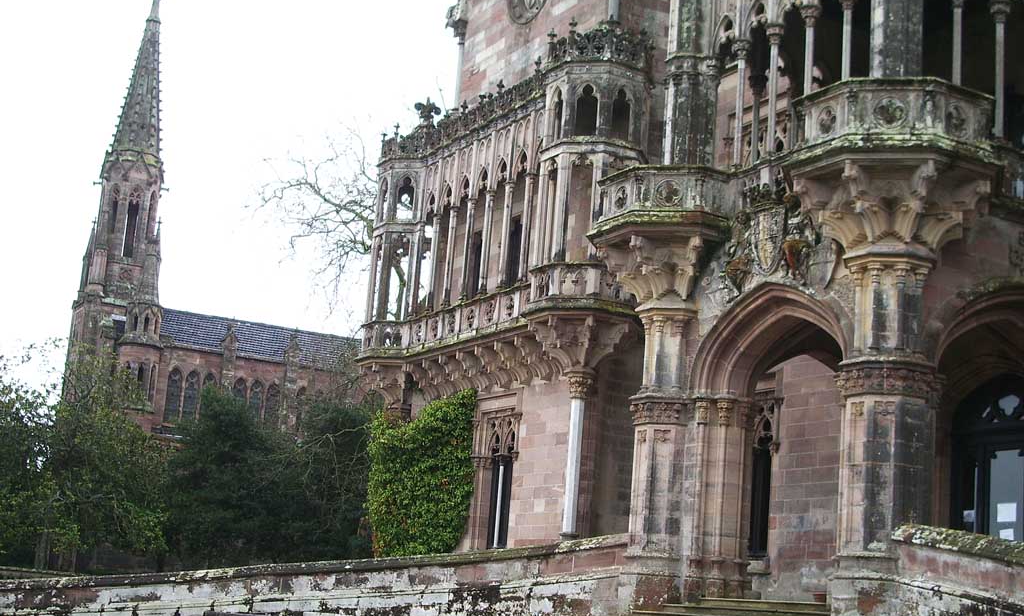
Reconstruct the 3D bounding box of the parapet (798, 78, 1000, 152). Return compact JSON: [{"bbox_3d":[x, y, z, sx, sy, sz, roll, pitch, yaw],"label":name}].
[{"bbox_3d":[5.889,-2.426,22.765,3.200,1.100,3.100,1,-13,15],"label":"parapet"}]

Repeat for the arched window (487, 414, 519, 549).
[{"bbox_3d":[-0.298,5.245,44.586,0.350,4.000,1.450,11,-13,-28],"label":"arched window"}]

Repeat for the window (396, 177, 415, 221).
[{"bbox_3d":[-3.274,-3.362,45.380,0.551,1.419,0.209,1,-12,16],"label":"window"}]

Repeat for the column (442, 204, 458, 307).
[{"bbox_3d":[-1.645,-1.370,39.747,0.210,2.800,0.210,4,-12,1],"label":"column"}]

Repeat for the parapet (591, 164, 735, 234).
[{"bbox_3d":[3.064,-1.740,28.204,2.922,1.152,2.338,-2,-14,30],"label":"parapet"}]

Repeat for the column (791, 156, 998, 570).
[{"bbox_3d":[5.668,1.036,22.012,3.000,5.900,3.000,1,-13,15],"label":"column"}]

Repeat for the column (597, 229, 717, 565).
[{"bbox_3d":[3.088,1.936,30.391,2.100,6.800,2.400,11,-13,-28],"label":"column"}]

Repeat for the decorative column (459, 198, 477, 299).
[{"bbox_3d":[-1.374,-1.860,46.172,0.320,3.200,0.320,4,-12,1],"label":"decorative column"}]

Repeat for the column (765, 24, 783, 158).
[{"bbox_3d":[4.559,-3.835,25.751,0.250,2.500,0.250,4,-12,1],"label":"column"}]

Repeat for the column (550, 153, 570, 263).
[{"bbox_3d":[1.222,-2.360,35.928,0.309,2.897,0.309,11,-14,-28],"label":"column"}]

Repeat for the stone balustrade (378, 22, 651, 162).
[{"bbox_3d":[-0.224,-5.382,39.297,2.100,1.250,11.600,12,-14,-29],"label":"stone balustrade"}]

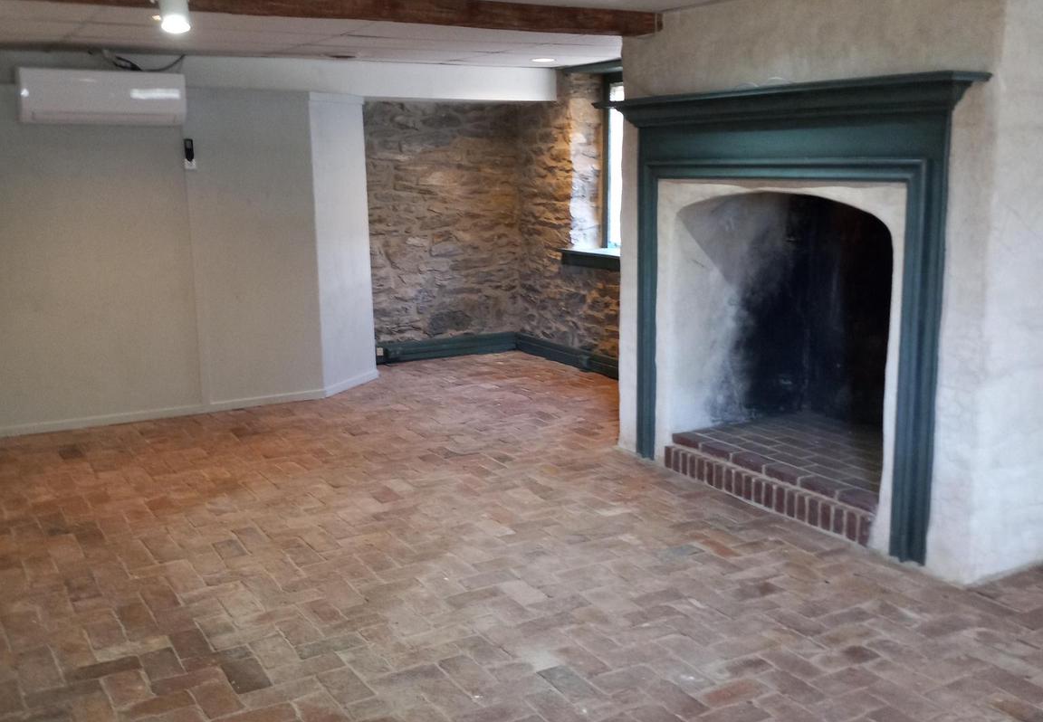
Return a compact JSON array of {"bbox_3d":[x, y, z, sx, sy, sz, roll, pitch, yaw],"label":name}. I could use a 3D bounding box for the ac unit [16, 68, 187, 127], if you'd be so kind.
[{"bbox_3d":[-2.338,-1.459,6.054,0.855,0.281,0.210,-7,12,-29],"label":"ac unit"}]

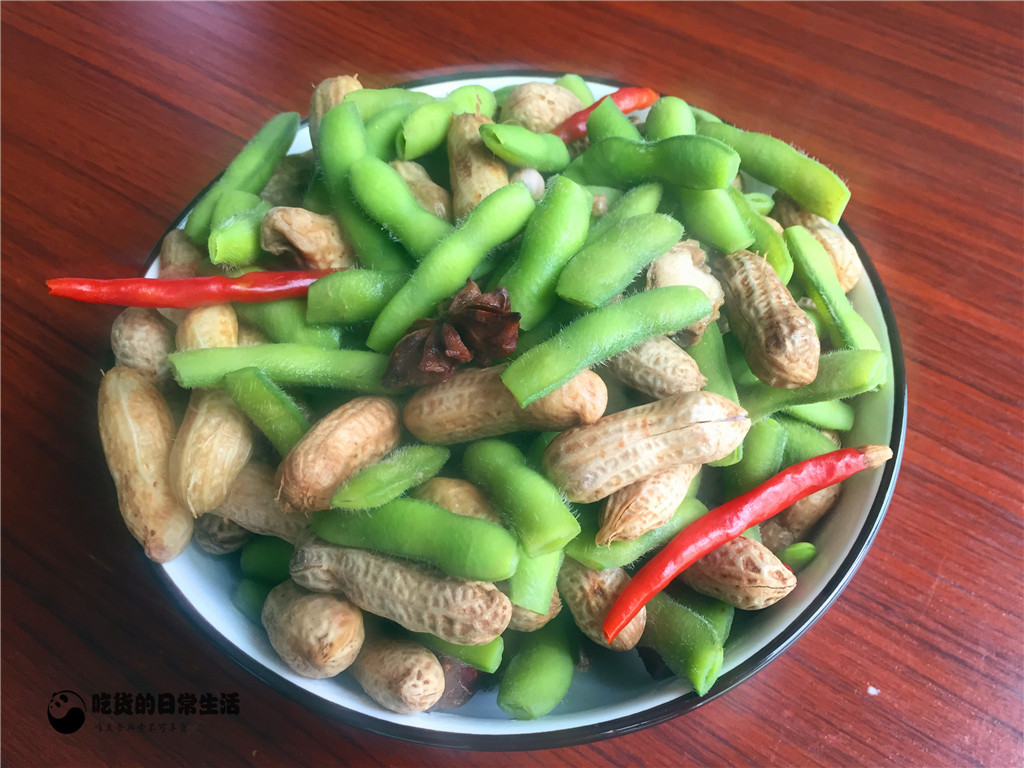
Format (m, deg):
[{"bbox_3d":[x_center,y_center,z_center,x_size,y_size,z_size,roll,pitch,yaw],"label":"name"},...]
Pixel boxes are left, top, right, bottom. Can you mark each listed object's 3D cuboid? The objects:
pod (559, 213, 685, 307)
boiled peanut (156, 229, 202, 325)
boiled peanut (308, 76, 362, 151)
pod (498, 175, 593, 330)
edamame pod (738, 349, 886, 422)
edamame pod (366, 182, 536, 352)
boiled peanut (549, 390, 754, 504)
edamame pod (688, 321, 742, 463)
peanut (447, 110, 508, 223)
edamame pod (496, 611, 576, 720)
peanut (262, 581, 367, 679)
[{"bbox_3d":[0.024,-0.028,0.189,0.032,0.010,0.013,-30,63,-21],"label":"pod"},{"bbox_3d":[-0.084,-0.027,0.216,0.011,0.011,0.034,-8,55,-4],"label":"boiled peanut"},{"bbox_3d":[-0.049,-0.072,0.237,0.013,0.013,0.027,11,88,8],"label":"boiled peanut"},{"bbox_3d":[0.009,-0.031,0.197,0.014,0.011,0.042,13,68,12],"label":"pod"},{"bbox_3d":[0.066,0.001,0.194,0.041,0.009,0.011,-14,58,-18],"label":"edamame pod"},{"bbox_3d":[-0.012,-0.026,0.193,0.012,0.011,0.053,36,73,22],"label":"edamame pod"},{"bbox_3d":[0.028,0.012,0.175,0.044,0.015,0.016,-14,58,-6],"label":"boiled peanut"},{"bbox_3d":[0.045,-0.001,0.193,0.011,0.009,0.040,-5,70,-2],"label":"edamame pod"},{"bbox_3d":[-0.009,-0.055,0.218,0.014,0.015,0.035,-5,62,-3],"label":"peanut"},{"bbox_3d":[0.009,0.053,0.178,0.014,0.011,0.031,22,58,13],"label":"edamame pod"},{"bbox_3d":[-0.042,0.051,0.179,0.020,0.019,0.031,-22,31,-11],"label":"peanut"}]

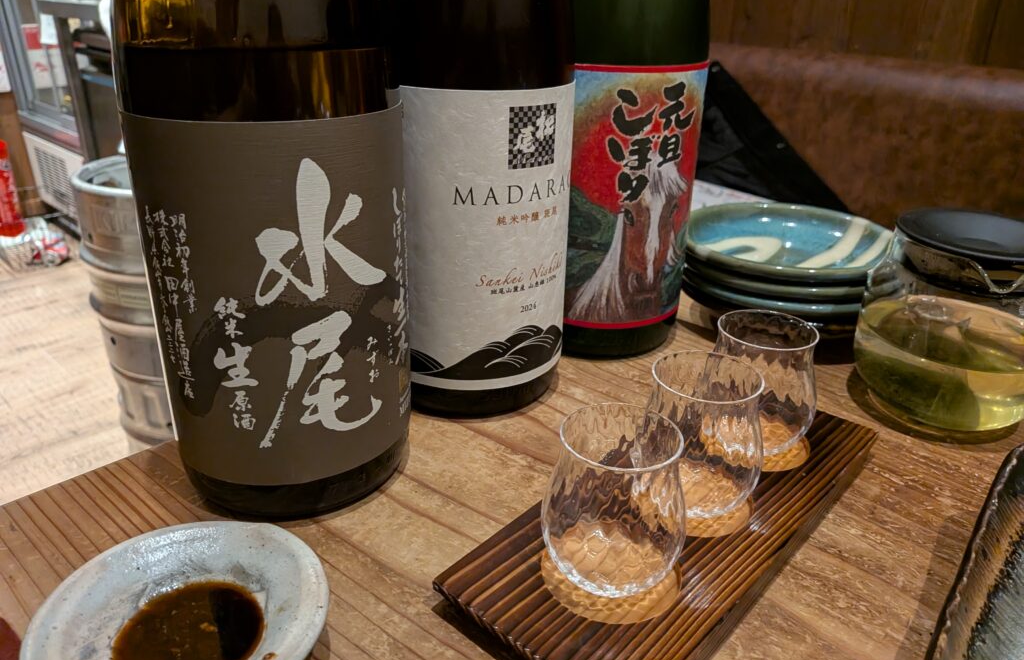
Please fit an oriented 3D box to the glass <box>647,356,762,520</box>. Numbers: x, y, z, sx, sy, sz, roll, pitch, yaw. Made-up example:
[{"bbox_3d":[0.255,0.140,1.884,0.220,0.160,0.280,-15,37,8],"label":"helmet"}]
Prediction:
[{"bbox_3d":[0.075,0.045,0.289,0.051,0.062,0.051,2,25,0],"label":"glass"}]

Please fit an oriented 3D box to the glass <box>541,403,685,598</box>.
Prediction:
[{"bbox_3d":[0.036,0.063,0.249,0.051,0.062,0.051,2,25,0],"label":"glass"}]

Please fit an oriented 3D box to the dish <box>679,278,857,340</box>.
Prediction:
[{"bbox_3d":[0.188,-0.021,0.510,0.141,0.026,0.141,1,25,-1],"label":"dish"}]

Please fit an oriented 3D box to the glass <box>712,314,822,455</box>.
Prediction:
[{"bbox_3d":[0.114,0.028,0.331,0.051,0.062,0.051,2,25,0],"label":"glass"}]

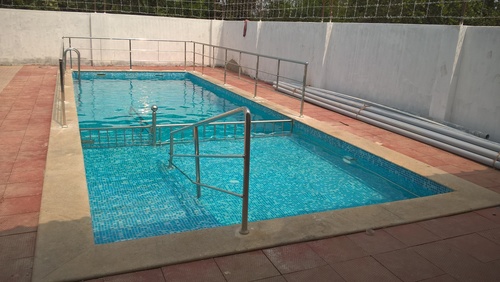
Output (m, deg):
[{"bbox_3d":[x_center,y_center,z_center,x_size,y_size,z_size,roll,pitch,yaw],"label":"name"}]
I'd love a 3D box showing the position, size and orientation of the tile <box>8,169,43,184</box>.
[{"bbox_3d":[-1.920,0.315,3.446,0.283,0.025,0.299,-4,17,-24],"label":"tile"}]

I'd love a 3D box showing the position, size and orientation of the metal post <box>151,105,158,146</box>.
[{"bbox_3d":[-1.271,-0.161,5.280,0.090,0.637,0.090,-4,17,-24],"label":"metal post"}]

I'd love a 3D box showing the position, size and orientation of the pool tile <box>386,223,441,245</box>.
[{"bbox_3d":[1.137,0.670,2.851,0.325,0.025,0.296,-4,17,-24],"label":"pool tile"}]

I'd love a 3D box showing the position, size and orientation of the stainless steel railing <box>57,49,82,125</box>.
[{"bbox_3d":[-4.371,-1.520,9.828,0.400,1.450,0.550,-4,17,-23],"label":"stainless steel railing"}]

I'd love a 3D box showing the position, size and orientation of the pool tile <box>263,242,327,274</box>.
[{"bbox_3d":[0.265,0.723,2.464,0.320,0.025,0.296,-4,17,-24],"label":"pool tile"}]

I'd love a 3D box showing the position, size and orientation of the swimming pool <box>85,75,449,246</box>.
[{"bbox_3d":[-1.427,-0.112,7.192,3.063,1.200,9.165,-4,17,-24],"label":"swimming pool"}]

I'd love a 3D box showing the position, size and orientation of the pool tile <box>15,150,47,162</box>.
[{"bbox_3d":[-2.151,0.162,3.946,0.283,0.025,0.312,-4,17,-24],"label":"pool tile"}]

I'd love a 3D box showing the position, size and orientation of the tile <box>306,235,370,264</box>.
[{"bbox_3d":[0.555,0.705,2.593,0.316,0.025,0.296,-4,17,-24],"label":"tile"}]

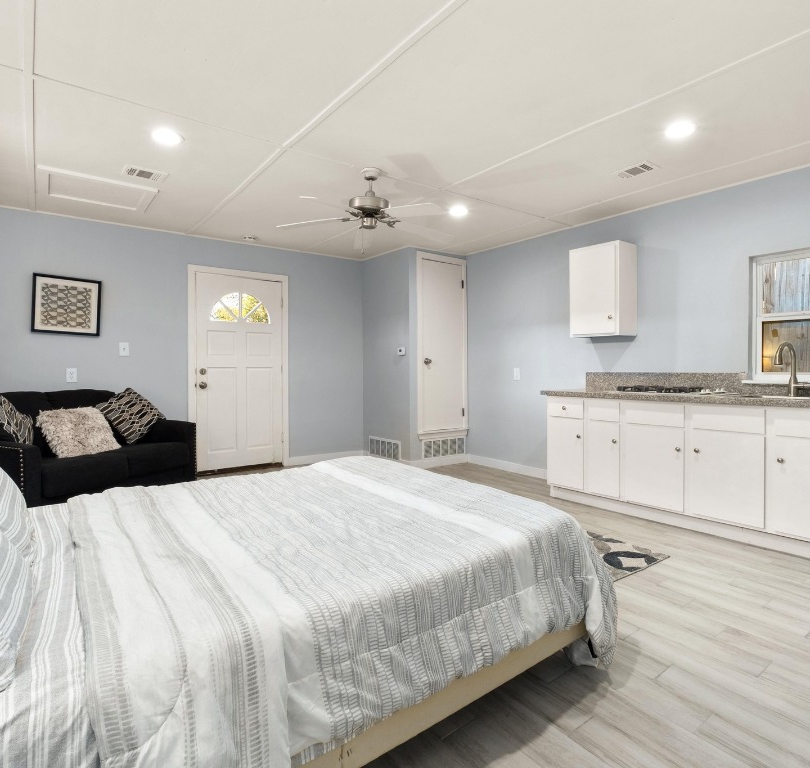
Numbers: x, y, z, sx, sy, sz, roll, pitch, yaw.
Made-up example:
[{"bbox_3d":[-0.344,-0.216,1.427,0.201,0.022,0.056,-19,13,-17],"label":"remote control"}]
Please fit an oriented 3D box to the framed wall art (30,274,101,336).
[{"bbox_3d":[-2.867,-0.663,4.086,0.485,0.482,0.030,-2,2,-38],"label":"framed wall art"}]

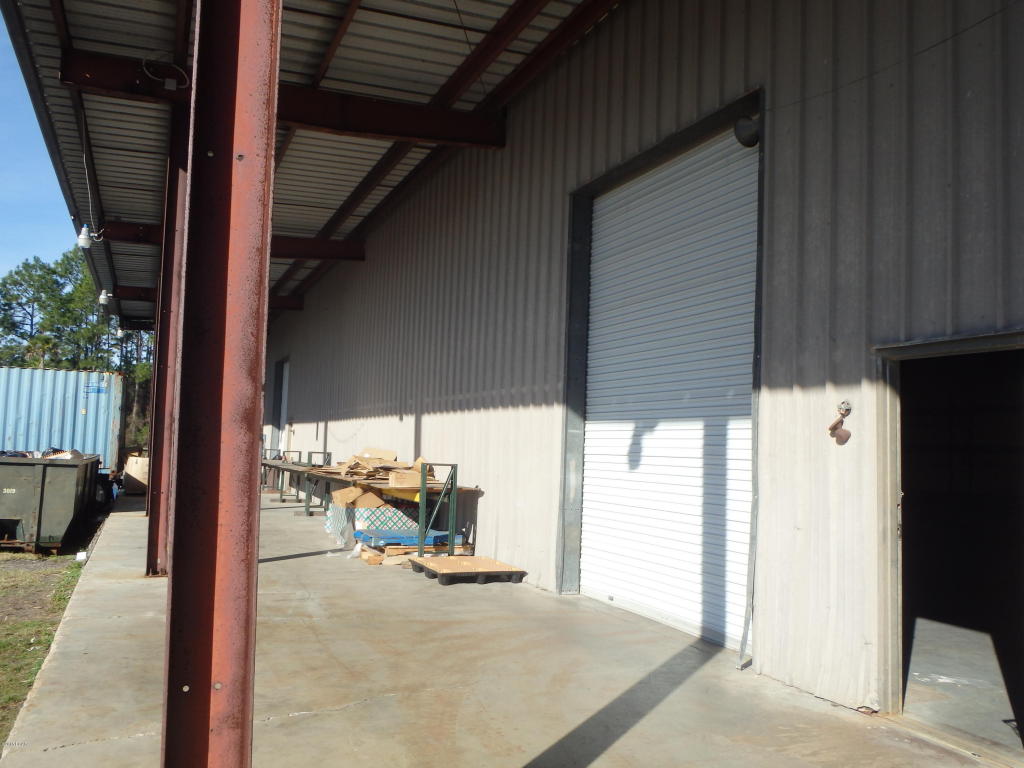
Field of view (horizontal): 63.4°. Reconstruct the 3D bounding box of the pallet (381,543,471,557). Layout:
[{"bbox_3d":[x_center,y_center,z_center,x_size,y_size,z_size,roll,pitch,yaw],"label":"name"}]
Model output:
[{"bbox_3d":[-1.365,2.279,11.564,1.120,0.135,1.100,4,-5,-24],"label":"pallet"}]

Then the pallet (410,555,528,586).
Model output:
[{"bbox_3d":[-0.541,2.185,9.680,1.020,0.140,1.220,4,-5,-22],"label":"pallet"}]

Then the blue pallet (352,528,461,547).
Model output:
[{"bbox_3d":[-1.465,2.138,11.615,1.240,0.135,1.020,4,-5,-24],"label":"blue pallet"}]

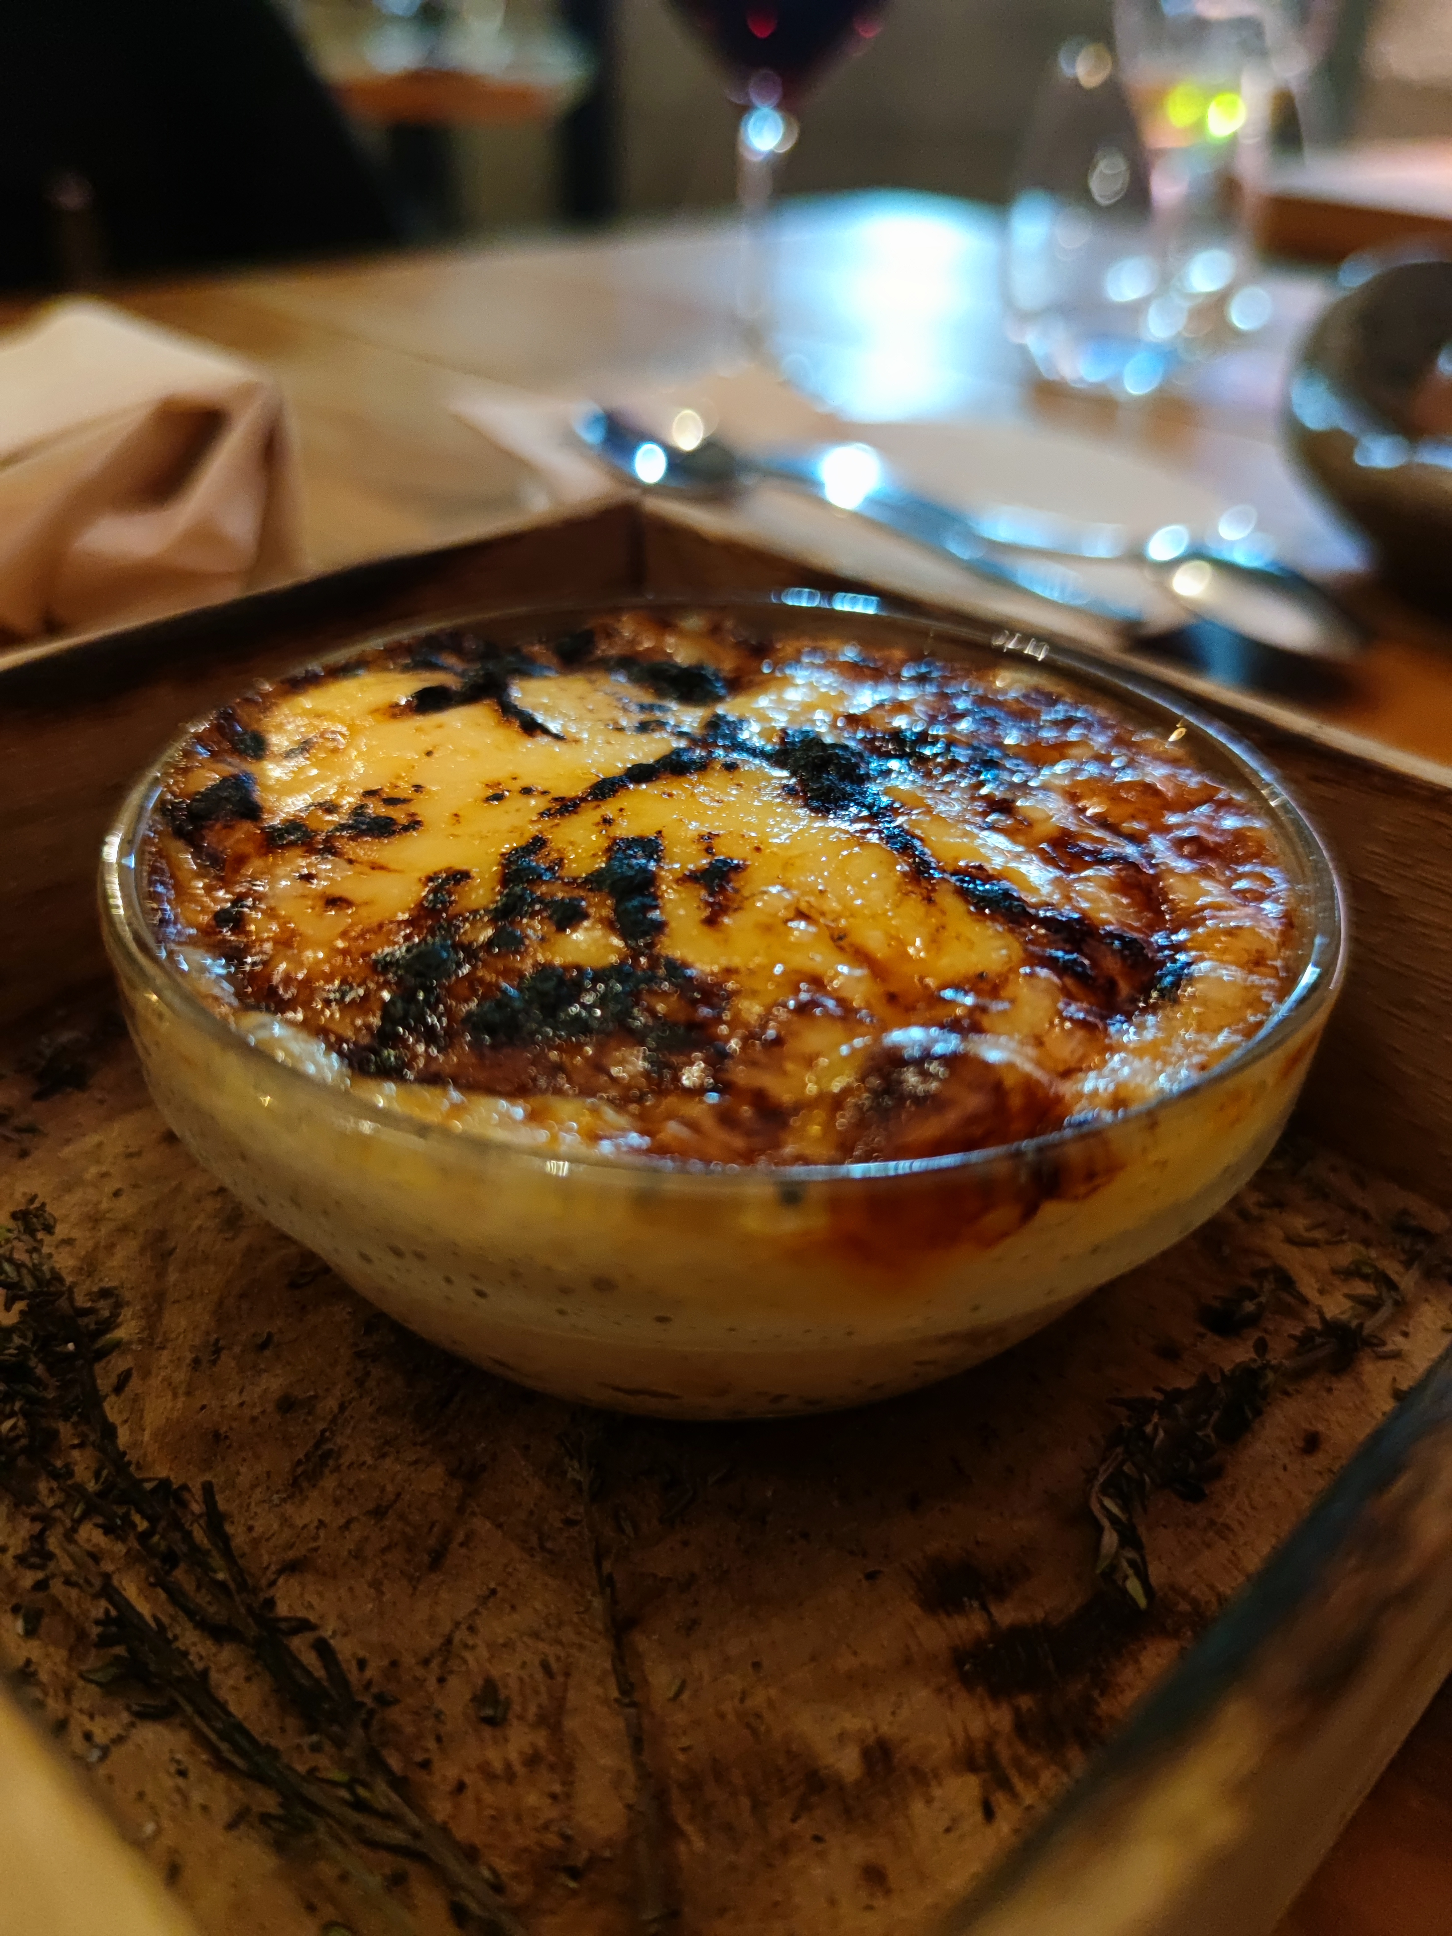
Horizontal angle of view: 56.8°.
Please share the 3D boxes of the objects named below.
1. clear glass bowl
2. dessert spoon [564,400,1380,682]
[{"bbox_3d":[-0.001,-0.001,0.133,0.104,0.040,0.104,2,34,-1],"label":"clear glass bowl"},{"bbox_3d":[0.043,-0.111,0.329,0.212,0.024,0.046,28,42,33],"label":"dessert spoon"}]

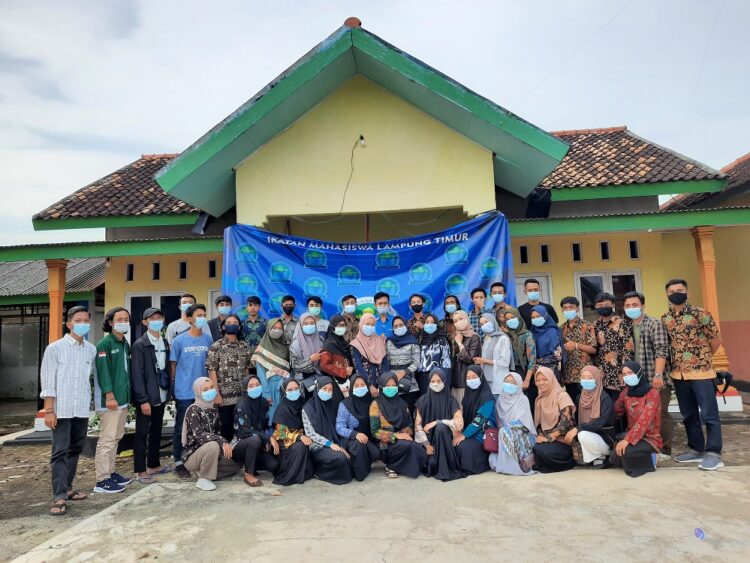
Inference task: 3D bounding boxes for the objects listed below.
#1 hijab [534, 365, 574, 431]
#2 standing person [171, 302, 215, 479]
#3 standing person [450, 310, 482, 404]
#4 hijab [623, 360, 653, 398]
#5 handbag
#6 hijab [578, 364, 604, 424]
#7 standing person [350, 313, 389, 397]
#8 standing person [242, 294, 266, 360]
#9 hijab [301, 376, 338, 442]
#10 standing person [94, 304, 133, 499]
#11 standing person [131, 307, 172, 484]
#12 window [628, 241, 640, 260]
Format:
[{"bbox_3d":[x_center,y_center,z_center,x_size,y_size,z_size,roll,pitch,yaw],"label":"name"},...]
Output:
[{"bbox_3d":[1.718,1.123,5.200,0.370,0.590,0.360,-5,-5,28],"label":"hijab"},{"bbox_3d":[-1.936,1.101,5.677,0.460,1.746,0.340,3,-8,-42],"label":"standing person"},{"bbox_3d":[0.974,1.078,5.670,0.420,1.543,0.330,-6,-7,30],"label":"standing person"},{"bbox_3d":[2.471,0.922,5.100,0.280,0.360,0.270,4,-9,-45],"label":"hijab"},{"bbox_3d":[1.107,1.502,5.150,0.185,0.245,0.090,-3,-4,8],"label":"handbag"},{"bbox_3d":[2.058,1.074,5.150,0.260,0.570,0.280,-6,-7,35],"label":"hijab"},{"bbox_3d":[-0.033,1.127,5.992,0.450,1.568,0.310,-2,-4,-2],"label":"standing person"},{"bbox_3d":[-1.435,1.016,6.539,0.450,1.660,0.290,-2,-4,-5],"label":"standing person"},{"bbox_3d":[-0.533,1.249,5.299,0.370,0.655,0.310,-1,-6,-14],"label":"hijab"},{"bbox_3d":[-2.365,1.077,4.937,0.310,1.680,0.410,-5,-5,34],"label":"standing person"},{"bbox_3d":[-2.254,1.115,5.523,0.470,1.712,0.360,4,-9,-45],"label":"standing person"},{"bbox_3d":[4.981,-0.595,10.400,0.235,0.385,0.120,-2,-4,3],"label":"window"}]

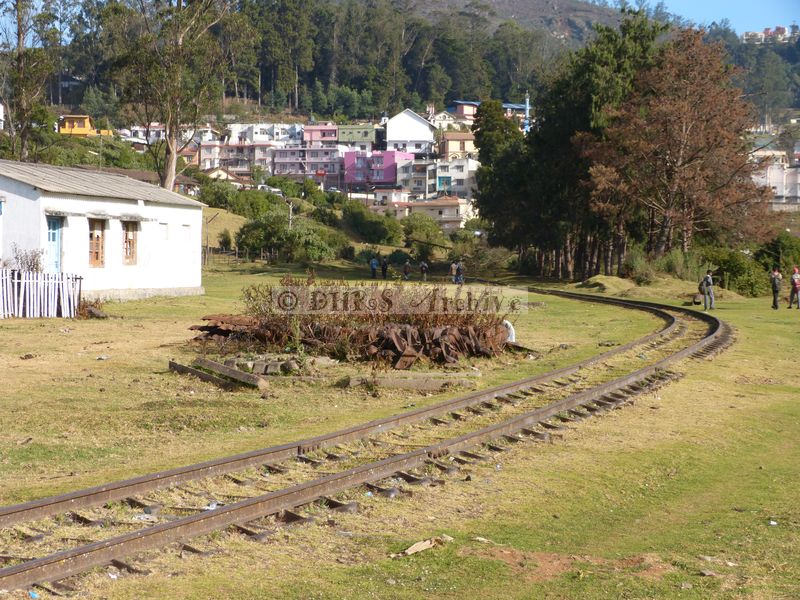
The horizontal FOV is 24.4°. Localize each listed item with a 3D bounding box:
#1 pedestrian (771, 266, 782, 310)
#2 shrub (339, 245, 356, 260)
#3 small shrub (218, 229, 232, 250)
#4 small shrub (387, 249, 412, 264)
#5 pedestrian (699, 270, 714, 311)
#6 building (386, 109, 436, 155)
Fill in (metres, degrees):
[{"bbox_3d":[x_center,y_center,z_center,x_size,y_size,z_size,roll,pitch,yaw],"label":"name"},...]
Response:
[{"bbox_3d":[15.273,-0.466,75.000,0.500,1.700,0.400,1,1,21],"label":"pedestrian"},{"bbox_3d":[-4.685,-4.194,165.000,1.400,1.350,1.400,0,1,0],"label":"shrub"},{"bbox_3d":[-16.800,-5.825,178.000,1.350,2.150,1.350,0,1,0],"label":"small shrub"},{"bbox_3d":[0.045,-3.837,165.000,2.150,1.400,1.900,0,1,0],"label":"small shrub"},{"bbox_3d":[12.433,-0.385,75.000,0.550,1.640,0.520,1,1,15],"label":"pedestrian"},{"bbox_3d":[2.823,-39.526,435.000,11.300,10.900,12.000,1,1,16],"label":"building"}]

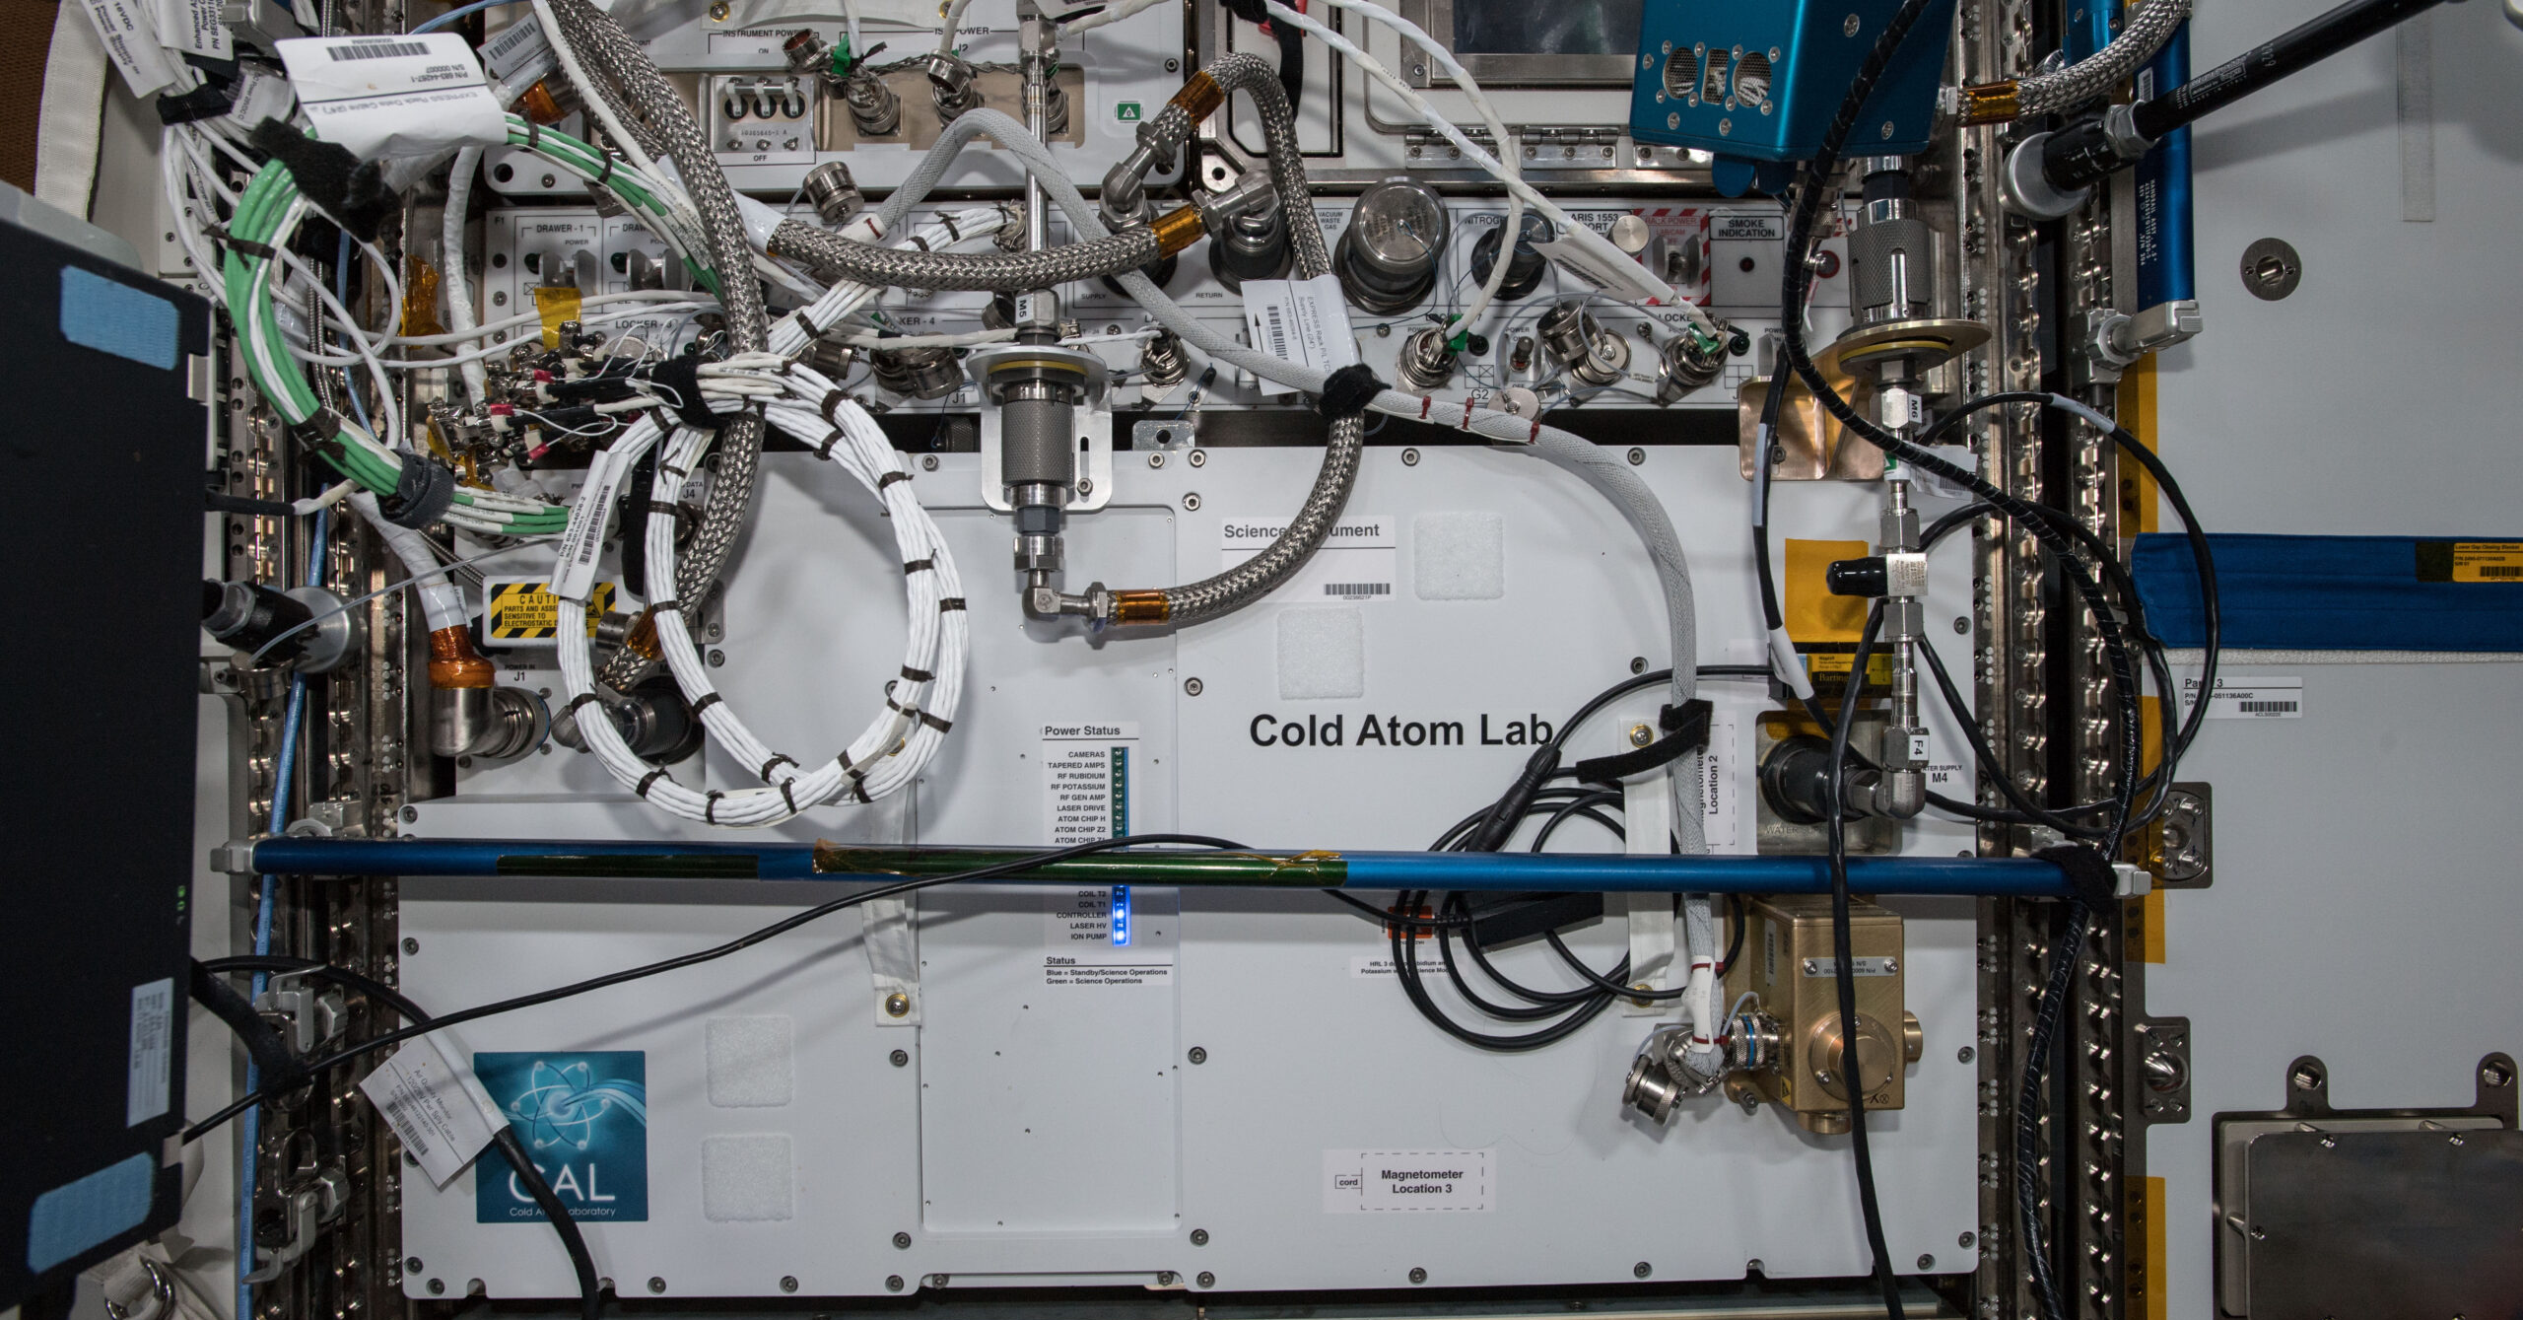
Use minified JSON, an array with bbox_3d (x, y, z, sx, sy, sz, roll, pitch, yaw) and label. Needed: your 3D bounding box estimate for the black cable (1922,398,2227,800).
[{"bbox_3d":[0.484,-0.041,0.835,0.169,0.230,0.080,0,0,-2],"label":"black cable"}]

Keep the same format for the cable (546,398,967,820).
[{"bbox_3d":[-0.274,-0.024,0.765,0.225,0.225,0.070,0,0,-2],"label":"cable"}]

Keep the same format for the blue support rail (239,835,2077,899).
[{"bbox_3d":[-0.048,0.112,0.768,1.030,0.022,0.028,1,0,0],"label":"blue support rail"}]

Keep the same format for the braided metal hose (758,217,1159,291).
[{"bbox_3d":[-0.163,-0.222,0.772,0.213,0.038,0.032,-1,0,0],"label":"braided metal hose"}]

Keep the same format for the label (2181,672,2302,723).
[{"bbox_3d":[0.618,0.024,0.882,0.075,0.025,0.001,0,0,-2],"label":"label"}]

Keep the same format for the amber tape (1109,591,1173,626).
[{"bbox_3d":[-0.068,-0.029,0.790,0.033,0.020,0.020,0,0,-2],"label":"amber tape"}]

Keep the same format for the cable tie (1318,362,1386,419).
[{"bbox_3d":[0.050,-0.149,0.775,0.037,0.032,0.035,0,0,-2],"label":"cable tie"}]

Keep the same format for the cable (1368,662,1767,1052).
[{"bbox_3d":[0.178,0.114,0.815,0.230,0.222,0.050,-1,0,0],"label":"cable"}]

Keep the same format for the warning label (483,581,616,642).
[{"bbox_3d":[-0.432,-0.029,0.855,0.075,0.035,0.002,-1,0,0],"label":"warning label"}]

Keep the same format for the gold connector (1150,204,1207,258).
[{"bbox_3d":[-0.046,-0.237,0.775,0.026,0.022,0.022,-21,0,0],"label":"gold connector"}]

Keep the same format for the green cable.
[{"bbox_3d":[-0.410,-0.174,0.745,0.250,0.207,0.130,0,0,-2],"label":"green cable"}]

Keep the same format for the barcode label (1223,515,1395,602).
[{"bbox_3d":[0.028,-0.060,0.831,0.102,0.050,0.001,0,0,-2],"label":"barcode label"}]

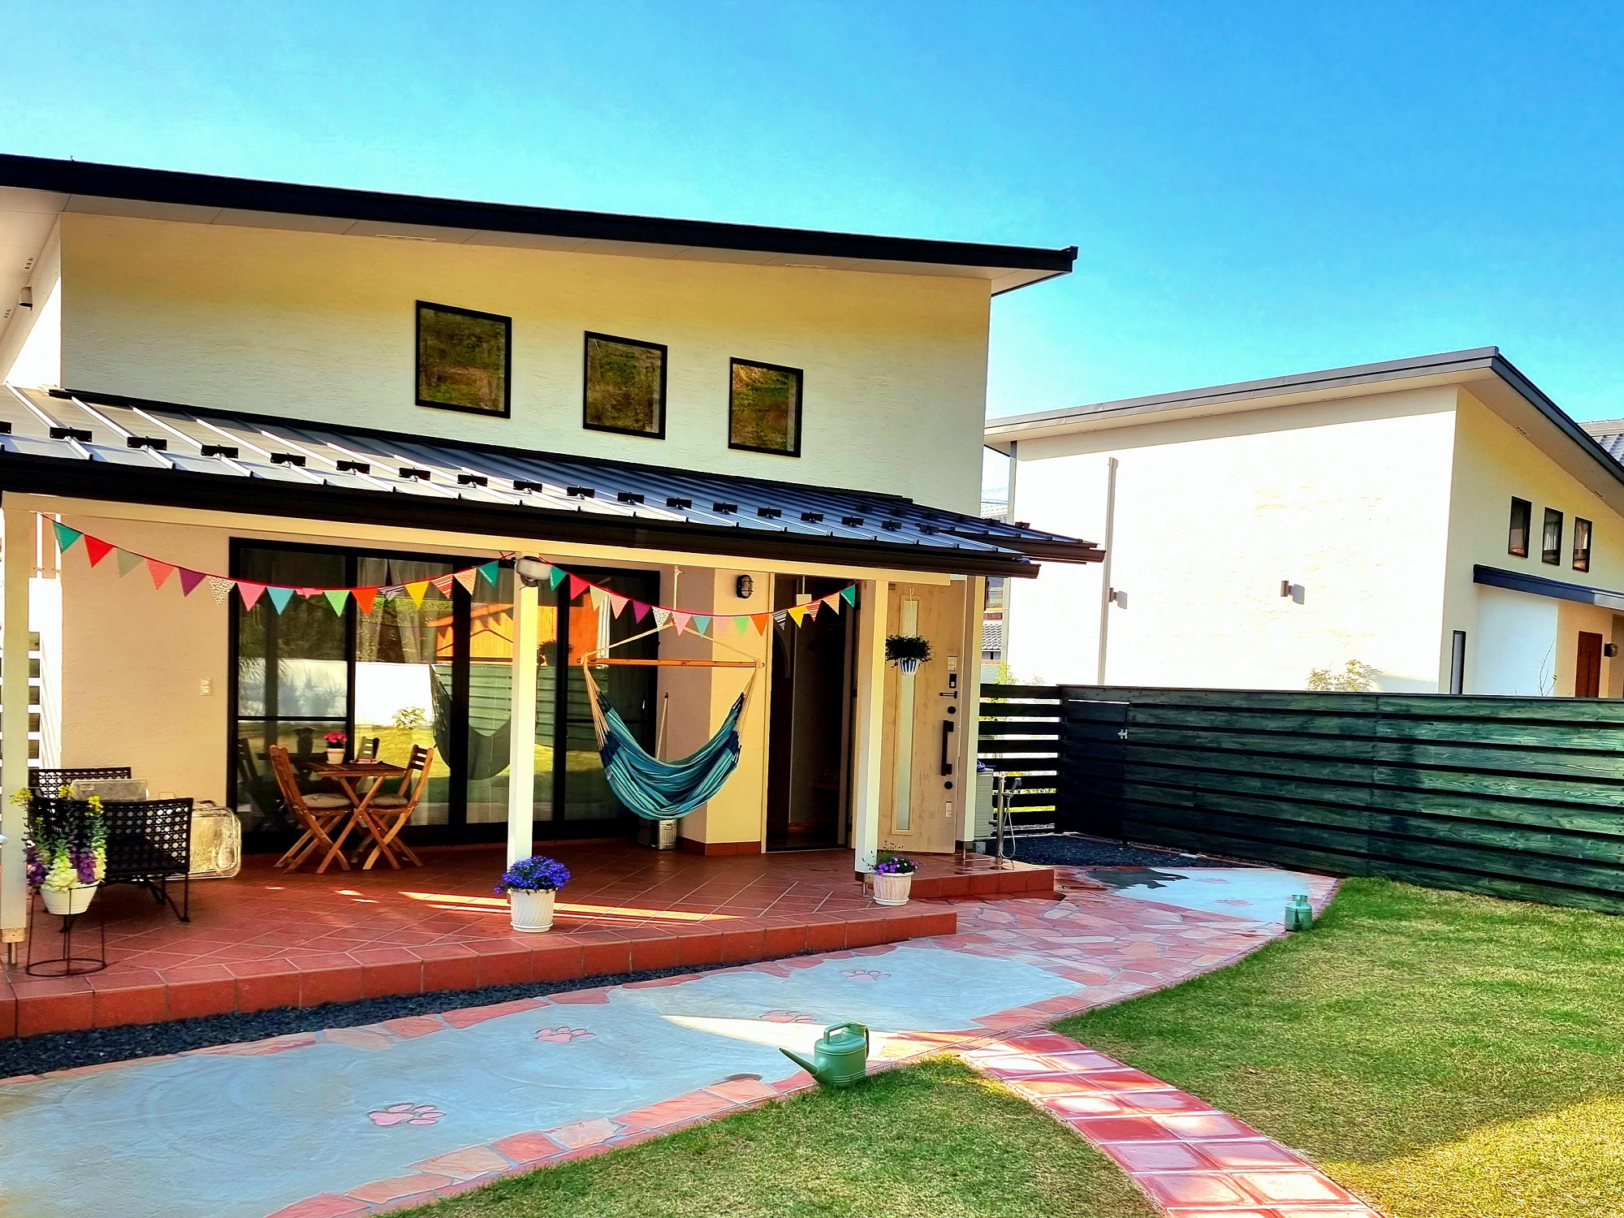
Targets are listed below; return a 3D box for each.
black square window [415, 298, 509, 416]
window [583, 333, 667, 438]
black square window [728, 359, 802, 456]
[{"bbox_3d":[-2.965,-2.112,9.606,0.789,0.884,0.090,4,-4,-29],"label":"black square window"},{"bbox_3d":[-1.704,-2.028,10.301,0.786,0.884,0.090,4,-4,-29],"label":"window"},{"bbox_3d":[-0.450,-1.952,10.992,0.790,0.883,0.090,4,-4,-29],"label":"black square window"}]

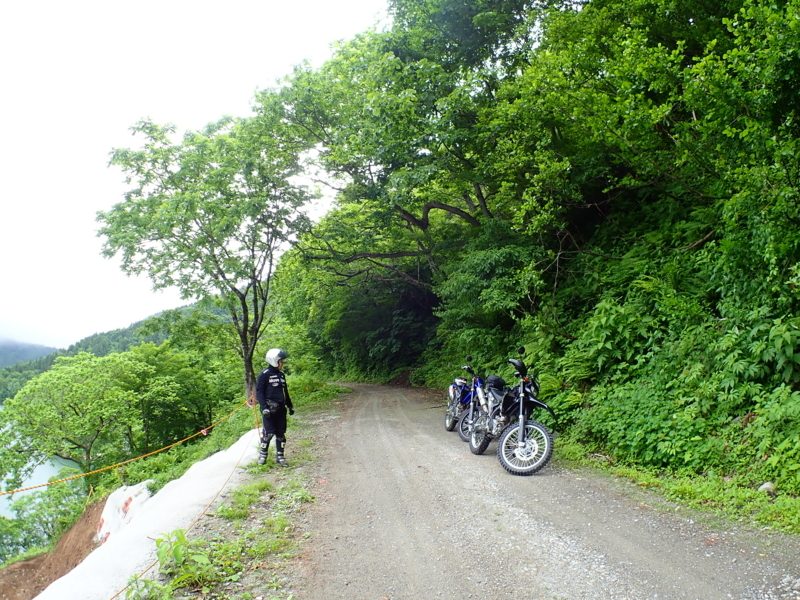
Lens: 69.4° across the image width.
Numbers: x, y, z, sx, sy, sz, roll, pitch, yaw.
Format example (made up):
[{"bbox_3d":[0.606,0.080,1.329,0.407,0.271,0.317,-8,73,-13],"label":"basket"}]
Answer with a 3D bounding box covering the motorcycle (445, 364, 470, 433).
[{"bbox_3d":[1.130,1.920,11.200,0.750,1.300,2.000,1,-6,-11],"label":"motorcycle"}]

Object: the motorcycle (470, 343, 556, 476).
[{"bbox_3d":[1.470,1.510,7.850,0.760,1.450,2.050,2,-6,-16],"label":"motorcycle"}]

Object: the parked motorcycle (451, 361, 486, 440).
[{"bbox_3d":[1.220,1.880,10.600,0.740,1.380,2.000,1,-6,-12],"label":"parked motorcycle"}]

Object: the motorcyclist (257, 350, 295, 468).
[{"bbox_3d":[-1.770,1.530,8.200,0.400,1.690,0.580,-5,-8,42],"label":"motorcyclist"}]

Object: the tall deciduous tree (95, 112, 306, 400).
[{"bbox_3d":[-5.700,-1.250,17.000,6.000,8.400,5.800,1,-6,-12],"label":"tall deciduous tree"}]

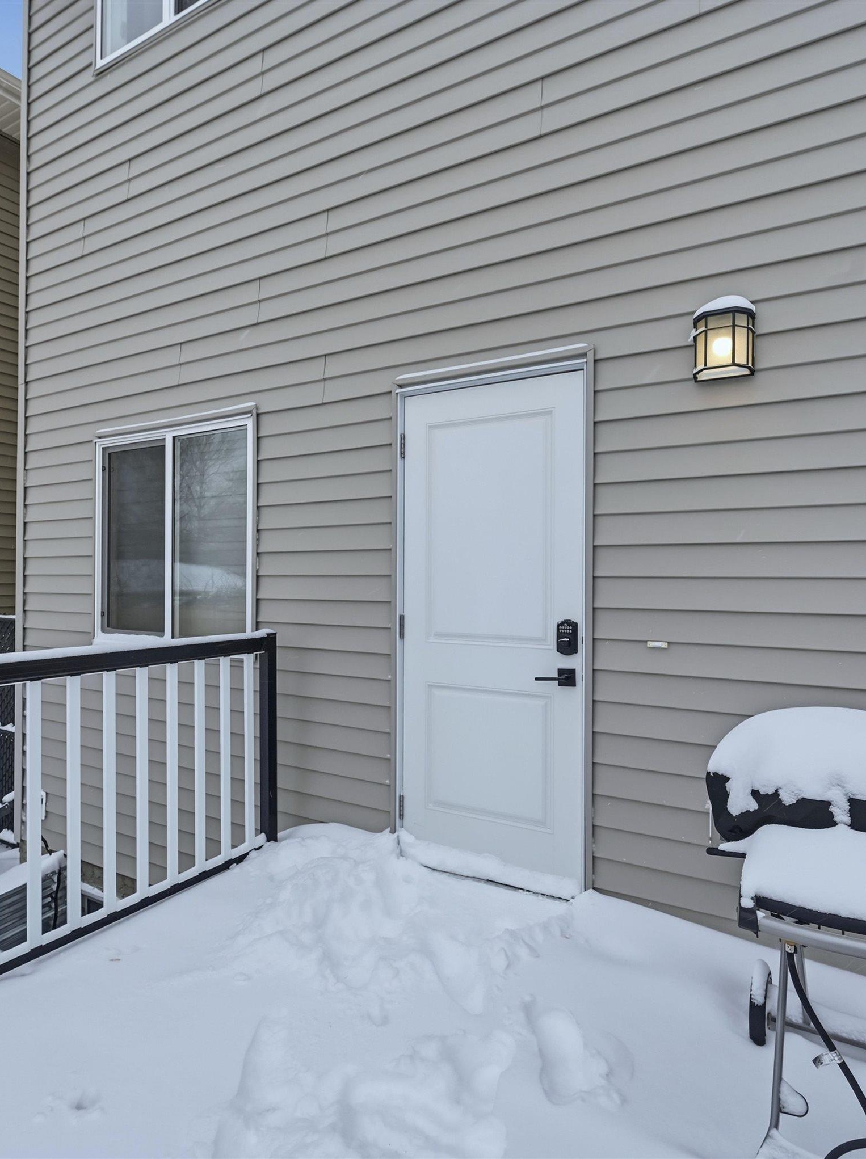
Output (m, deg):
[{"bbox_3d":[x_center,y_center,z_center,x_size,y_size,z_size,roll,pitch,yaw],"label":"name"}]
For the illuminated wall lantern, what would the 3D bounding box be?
[{"bbox_3d":[0.963,-0.795,2.257,0.190,0.220,0.135,0,0,30],"label":"illuminated wall lantern"}]

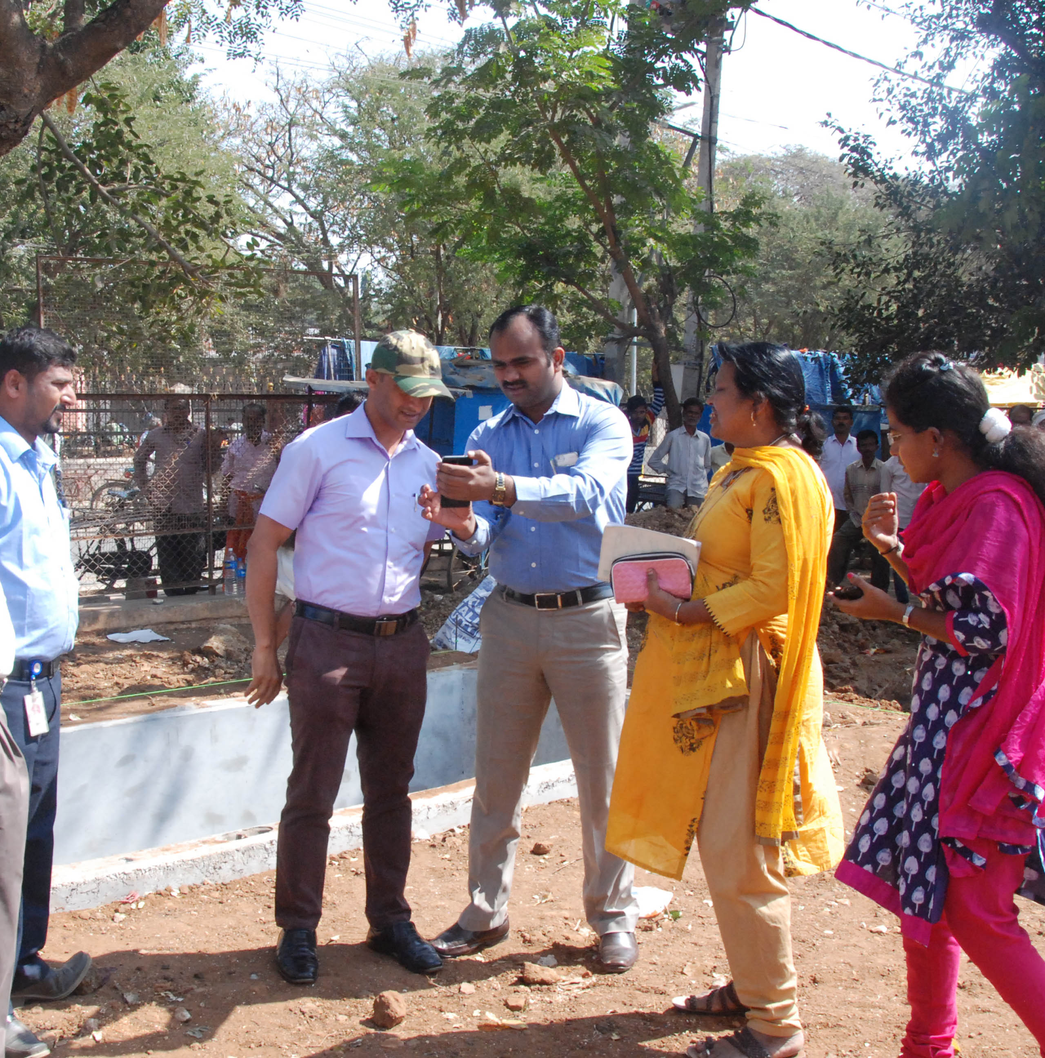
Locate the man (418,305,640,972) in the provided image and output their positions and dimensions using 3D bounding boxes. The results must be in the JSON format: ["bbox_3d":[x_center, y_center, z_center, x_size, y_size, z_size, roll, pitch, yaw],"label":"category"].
[{"bbox_3d":[0.020,0.281,3.101,0.520,1.710,0.480,2,7,20],"label":"man"}]

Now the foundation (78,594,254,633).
[{"bbox_3d":[-2.320,0.539,8.010,1.700,0.180,0.350,-4,7,-30],"label":"foundation"}]

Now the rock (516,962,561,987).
[{"bbox_3d":[0.040,1.127,3.025,0.102,0.047,0.062,-1,7,-11],"label":"rock"}]

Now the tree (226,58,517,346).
[{"bbox_3d":[-2.700,-4.270,19.646,6.000,7.500,6.000,0,6,0],"label":"tree"}]

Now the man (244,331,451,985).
[{"bbox_3d":[-0.450,0.316,3.054,0.520,1.650,0.360,-3,7,-22],"label":"man"}]

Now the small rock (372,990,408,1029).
[{"bbox_3d":[-0.312,1.132,2.839,0.083,0.078,0.075,0,6,0],"label":"small rock"}]

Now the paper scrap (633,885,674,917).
[{"bbox_3d":[0.375,1.085,3.488,0.150,0.025,0.200,-1,6,-6],"label":"paper scrap"}]

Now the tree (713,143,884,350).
[{"bbox_3d":[6.900,-5.634,29.556,7.000,8.200,6.500,0,6,0],"label":"tree"}]

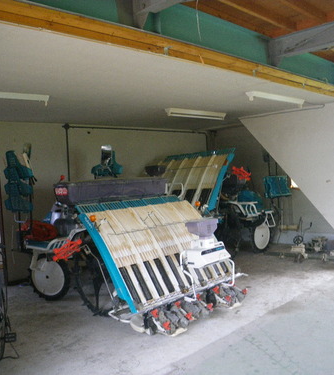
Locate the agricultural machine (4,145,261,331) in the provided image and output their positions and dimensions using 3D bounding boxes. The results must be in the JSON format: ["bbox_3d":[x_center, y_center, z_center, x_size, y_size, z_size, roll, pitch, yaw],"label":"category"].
[{"bbox_3d":[-0.591,0.417,5.027,3.000,1.940,1.780,-2,2,43],"label":"agricultural machine"}]

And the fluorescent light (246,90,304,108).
[{"bbox_3d":[1.499,-1.174,5.497,1.235,0.108,0.137,-5,2,-41],"label":"fluorescent light"}]

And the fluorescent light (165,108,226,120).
[{"bbox_3d":[0.485,-1.136,6.355,1.235,0.108,0.137,-5,2,-41],"label":"fluorescent light"}]

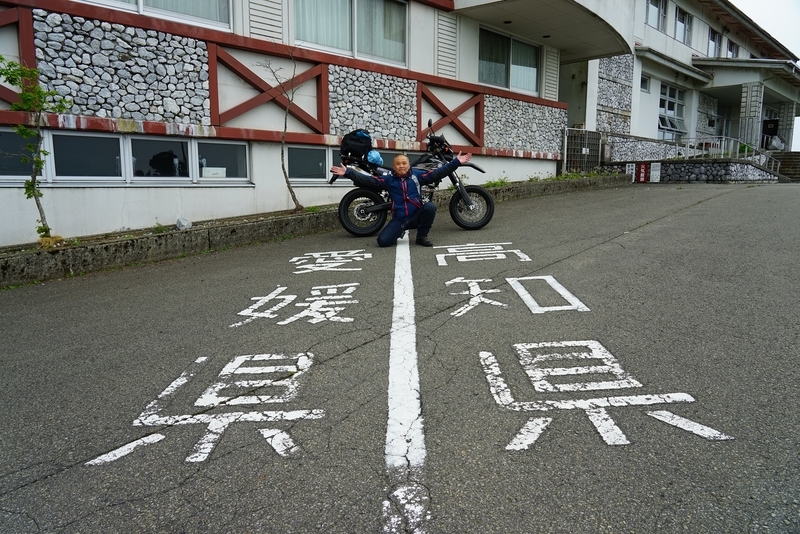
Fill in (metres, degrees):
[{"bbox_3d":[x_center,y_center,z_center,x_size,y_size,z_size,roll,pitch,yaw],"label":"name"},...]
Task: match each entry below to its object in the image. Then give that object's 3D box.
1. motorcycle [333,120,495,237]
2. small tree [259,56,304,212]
[{"bbox_3d":[0.171,-1.110,6.825,2.120,1.360,0.800,-4,4,-8],"label":"motorcycle"},{"bbox_3d":[-1.581,-1.792,7.117,0.600,2.080,0.520,0,8,0],"label":"small tree"}]

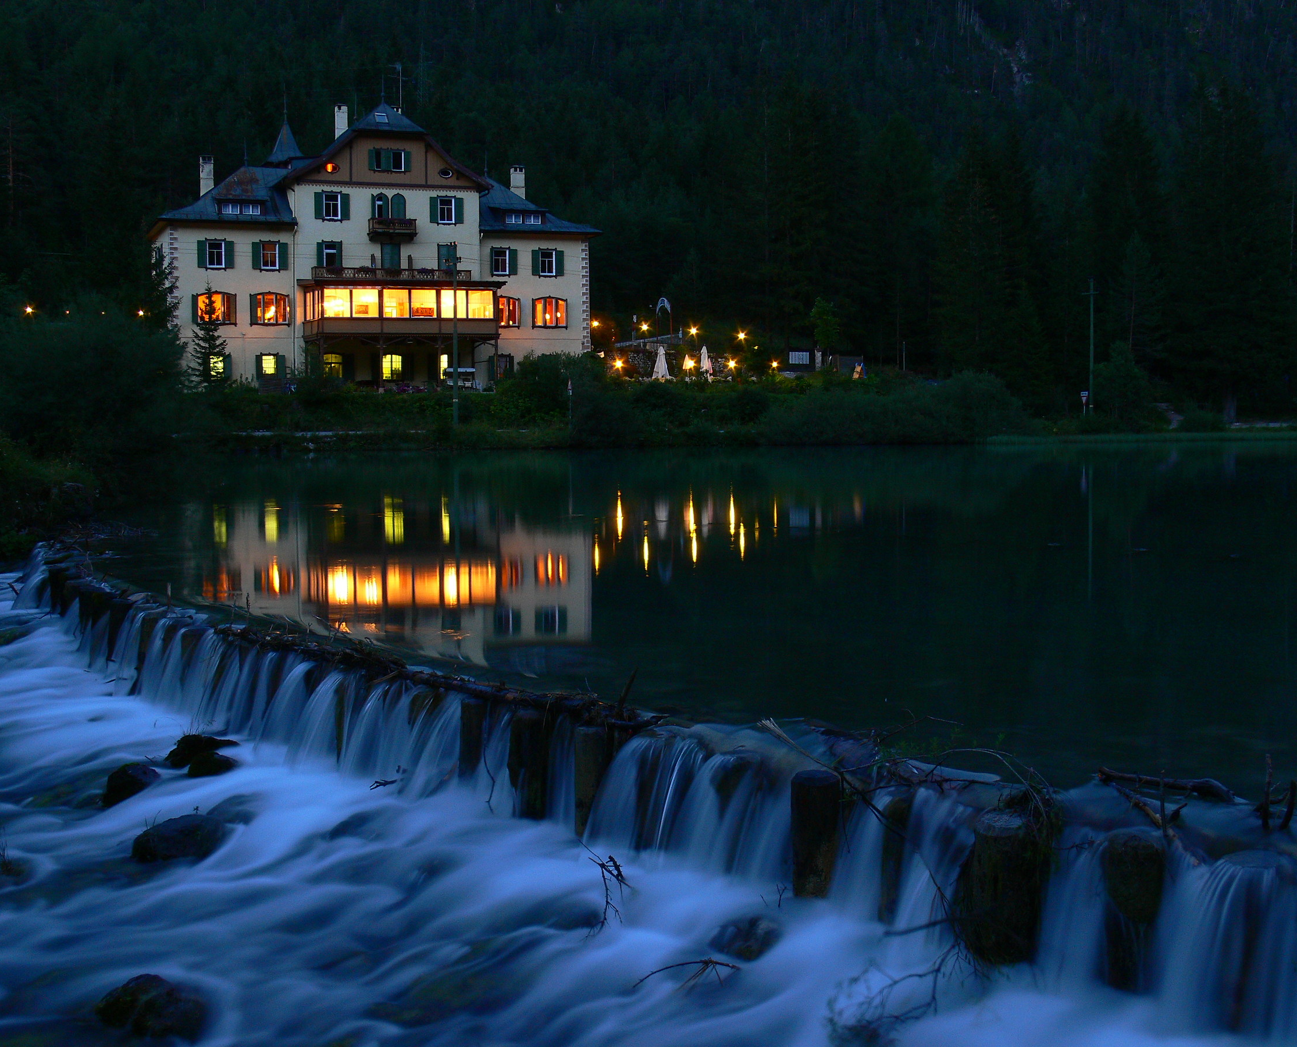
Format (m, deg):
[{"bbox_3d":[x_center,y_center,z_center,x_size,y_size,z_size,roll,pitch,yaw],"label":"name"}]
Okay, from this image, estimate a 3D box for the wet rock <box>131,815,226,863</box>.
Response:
[{"bbox_3d":[-3.541,2.347,12.727,0.705,0.314,0.520,-1,4,-16],"label":"wet rock"}]

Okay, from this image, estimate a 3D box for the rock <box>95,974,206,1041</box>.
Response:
[{"bbox_3d":[-2.746,2.636,9.324,0.601,0.312,0.480,-2,4,-17],"label":"rock"}]

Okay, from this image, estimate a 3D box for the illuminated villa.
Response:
[{"bbox_3d":[-18.974,-18.667,115.251,29.341,19.188,17.000,-2,4,-22],"label":"illuminated villa"}]

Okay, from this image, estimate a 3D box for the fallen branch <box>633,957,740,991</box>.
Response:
[{"bbox_3d":[0.219,2.621,9.856,0.622,0.170,0.260,0,4,1],"label":"fallen branch"}]

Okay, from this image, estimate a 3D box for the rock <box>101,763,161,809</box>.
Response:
[{"bbox_3d":[-4.440,2.215,14.516,0.505,0.331,0.420,-2,4,-17],"label":"rock"}]

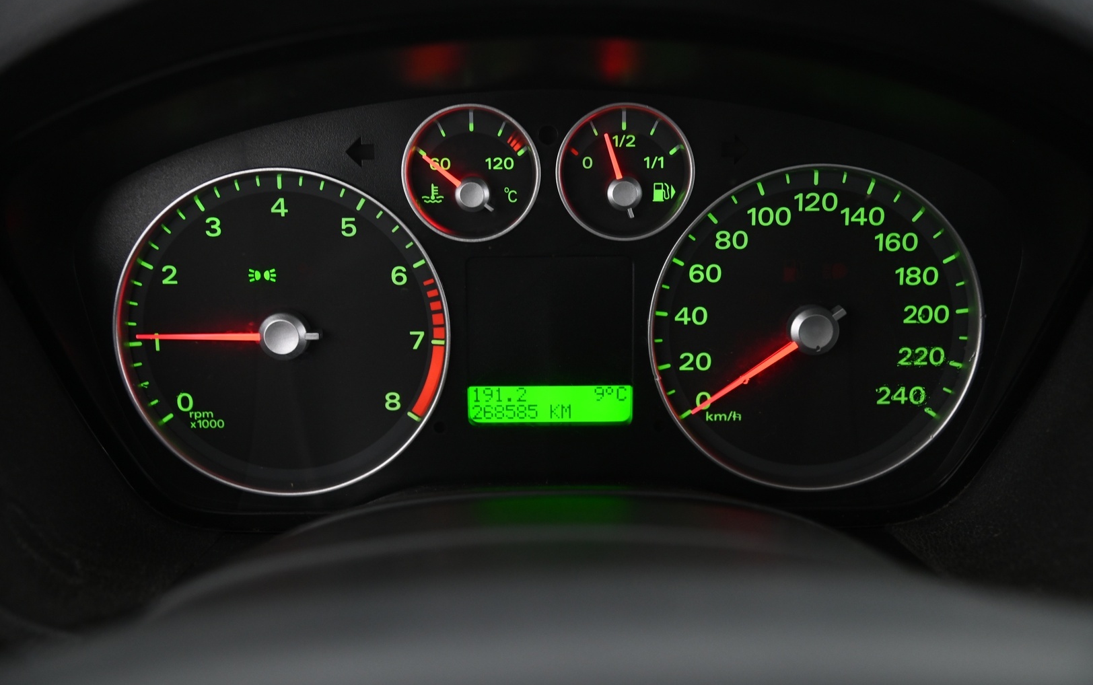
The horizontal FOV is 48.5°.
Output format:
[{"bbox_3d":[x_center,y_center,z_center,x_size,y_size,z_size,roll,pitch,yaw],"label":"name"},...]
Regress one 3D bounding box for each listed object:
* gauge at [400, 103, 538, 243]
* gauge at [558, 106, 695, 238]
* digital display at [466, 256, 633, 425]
[{"bbox_3d":[-0.023,-0.054,0.381,0.043,0.042,0.015,0,12,0],"label":"gauge"},{"bbox_3d":[0.024,-0.054,0.381,0.042,0.042,0.015,0,12,0],"label":"gauge"},{"bbox_3d":[0.001,-0.002,0.391,0.053,0.055,0.008,0,12,0],"label":"digital display"}]

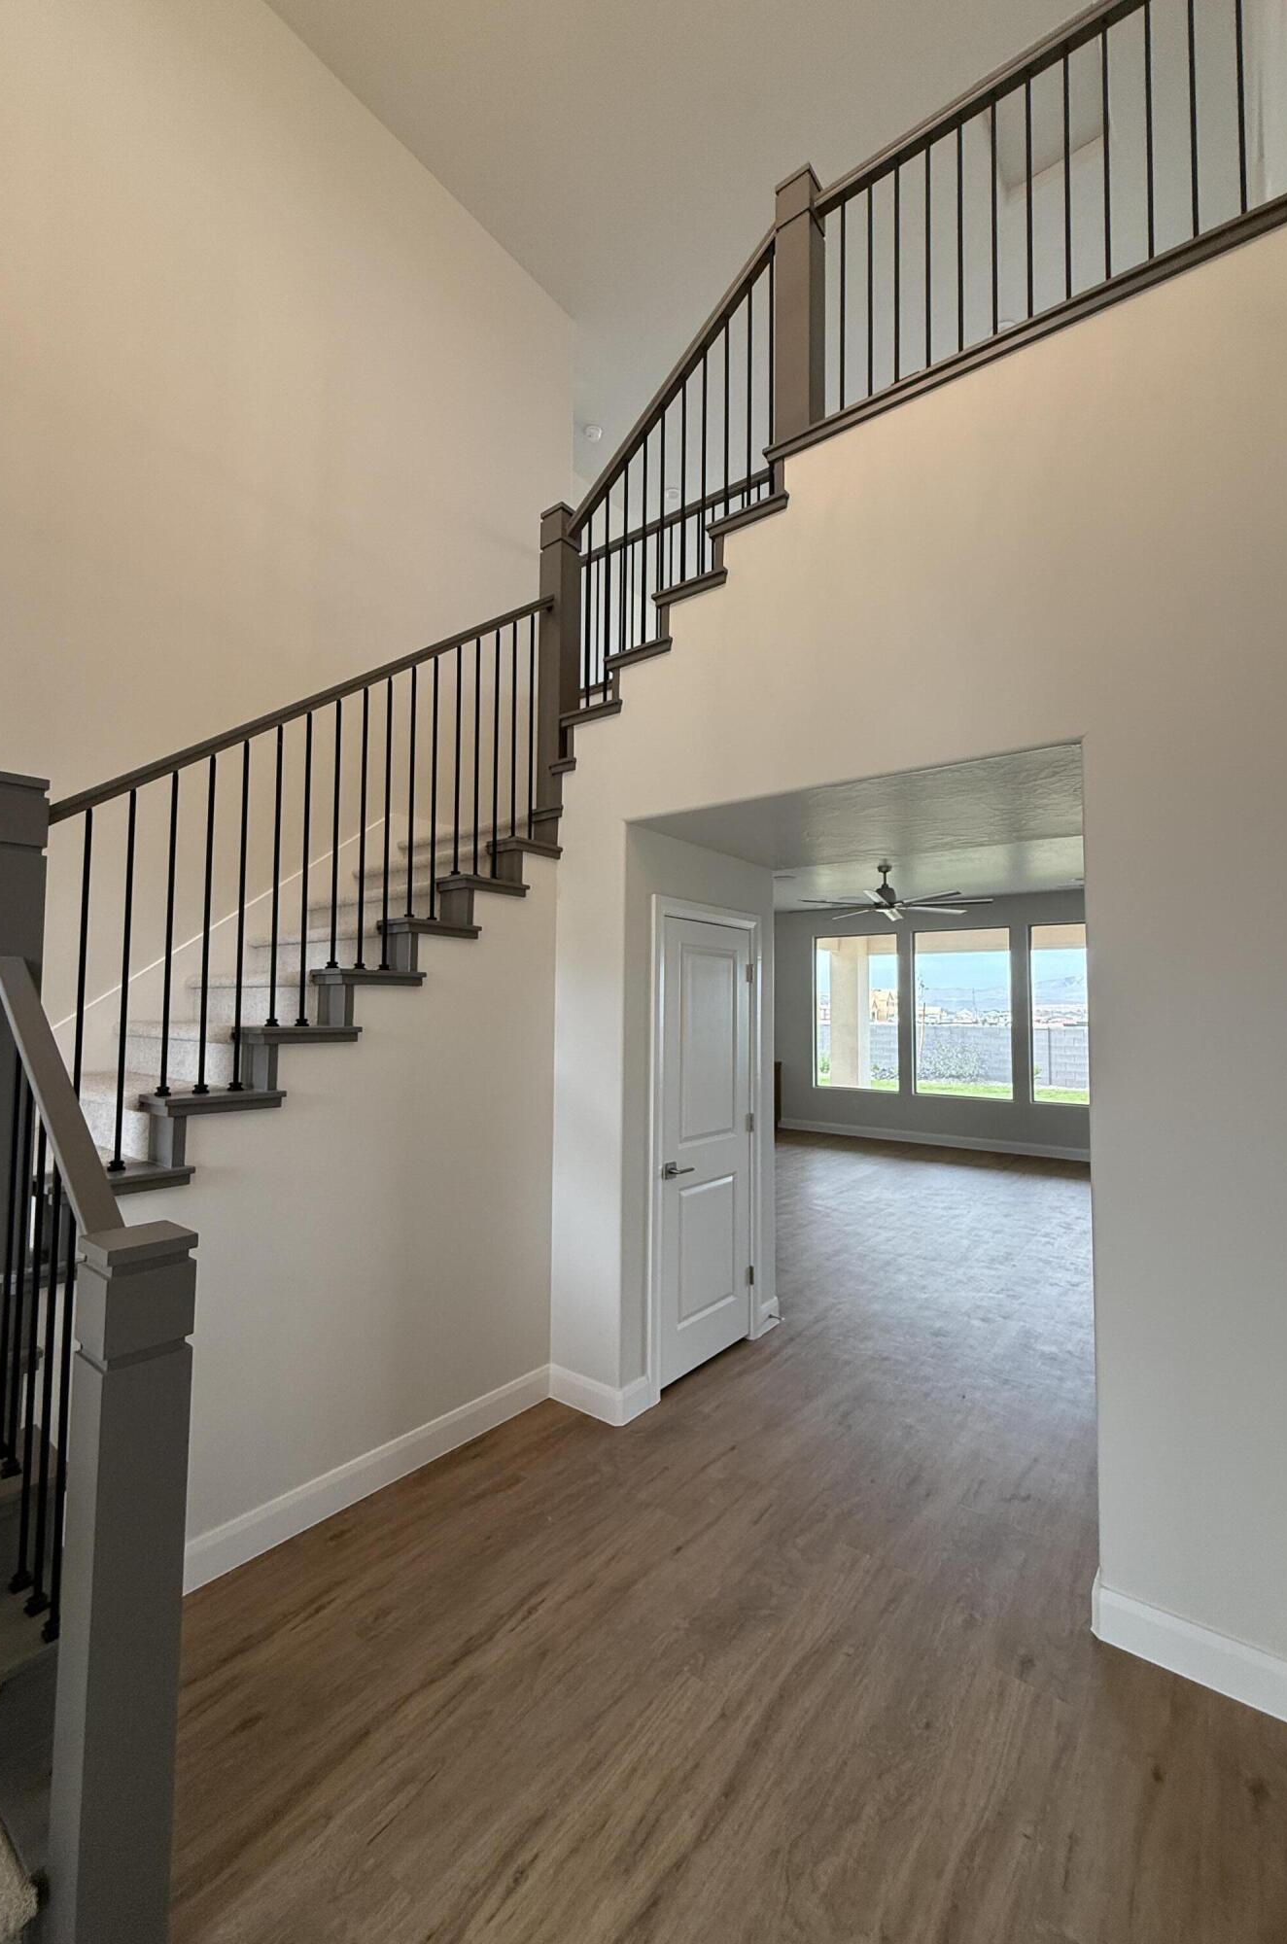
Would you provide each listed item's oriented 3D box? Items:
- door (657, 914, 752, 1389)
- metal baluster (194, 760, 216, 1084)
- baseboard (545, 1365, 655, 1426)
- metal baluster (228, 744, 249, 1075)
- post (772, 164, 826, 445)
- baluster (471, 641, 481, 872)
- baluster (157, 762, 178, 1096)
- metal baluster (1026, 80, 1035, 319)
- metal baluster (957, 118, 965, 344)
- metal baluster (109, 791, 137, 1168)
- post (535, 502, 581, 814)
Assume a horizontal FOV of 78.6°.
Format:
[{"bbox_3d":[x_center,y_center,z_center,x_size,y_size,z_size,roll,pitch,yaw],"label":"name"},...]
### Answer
[{"bbox_3d":[0.303,0.793,3.729,0.040,2.045,0.735,-2,-4,38],"label":"door"},{"bbox_3d":[-1.316,-0.147,2.371,0.031,1.019,0.031,-2,-3,38],"label":"metal baluster"},{"bbox_3d":[-0.186,1.744,3.306,0.385,0.133,0.210,-2,-4,38],"label":"baseboard"},{"bbox_3d":[-1.251,-0.181,2.455,0.031,1.097,0.031,-2,-3,38],"label":"metal baluster"},{"bbox_3d":[0.588,-2.441,2.933,0.140,1.000,0.140,-2,-4,38],"label":"post"},{"bbox_3d":[-0.680,-0.876,3.214,0.031,0.995,0.031,-2,-3,38],"label":"baluster"},{"bbox_3d":[-1.379,-0.113,2.288,0.031,0.943,0.031,-2,-3,38],"label":"baluster"},{"bbox_3d":[1.197,-2.388,2.438,0.015,0.840,0.015,-2,-4,38],"label":"metal baluster"},{"bbox_3d":[1.038,-2.369,2.574,0.031,0.857,0.031,-2,-3,38],"label":"metal baluster"},{"bbox_3d":[-1.447,0.020,2.196,0.031,1.059,0.031,-2,-3,38],"label":"metal baluster"},{"bbox_3d":[-0.387,-1.426,3.641,0.140,1.410,0.140,-2,-4,38],"label":"post"}]

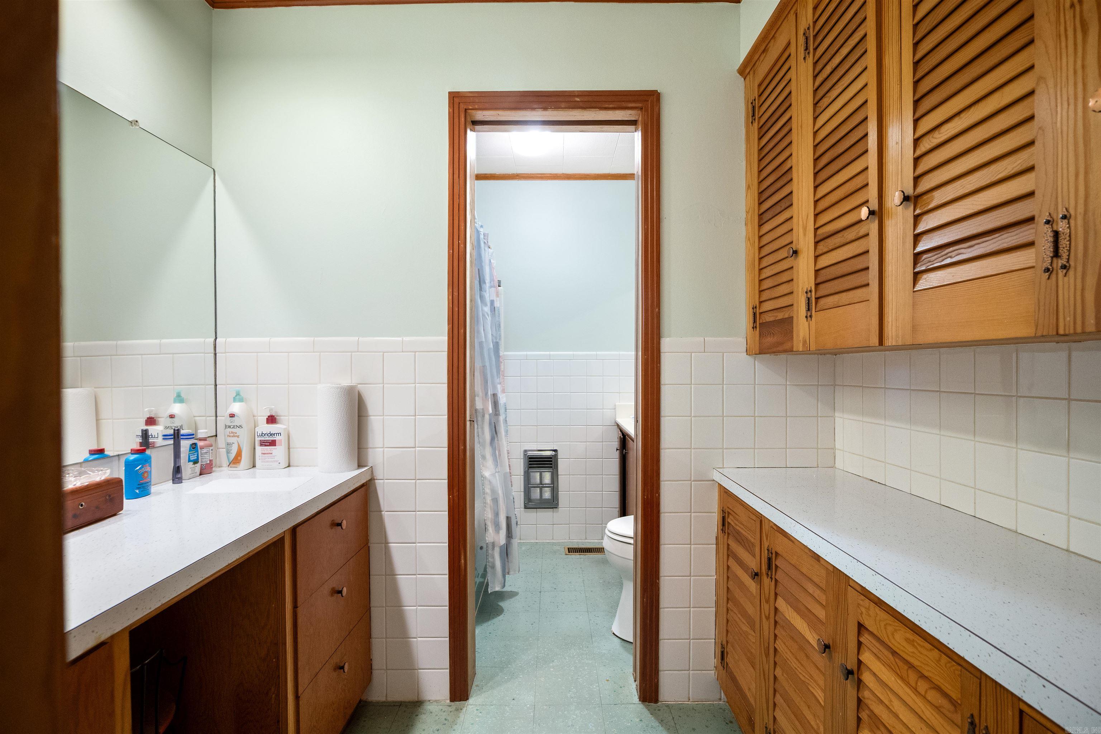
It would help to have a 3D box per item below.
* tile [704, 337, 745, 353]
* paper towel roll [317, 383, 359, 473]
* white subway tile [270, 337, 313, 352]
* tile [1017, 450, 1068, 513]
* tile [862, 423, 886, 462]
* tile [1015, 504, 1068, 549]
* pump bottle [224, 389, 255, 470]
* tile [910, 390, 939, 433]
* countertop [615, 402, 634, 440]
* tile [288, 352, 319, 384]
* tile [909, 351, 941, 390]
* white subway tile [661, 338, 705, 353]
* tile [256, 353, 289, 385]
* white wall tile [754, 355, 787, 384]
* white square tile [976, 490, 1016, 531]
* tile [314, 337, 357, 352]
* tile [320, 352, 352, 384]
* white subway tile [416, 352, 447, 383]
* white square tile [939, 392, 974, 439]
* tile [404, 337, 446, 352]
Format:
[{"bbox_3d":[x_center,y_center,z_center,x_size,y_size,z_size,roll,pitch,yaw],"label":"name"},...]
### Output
[{"bbox_3d":[0.611,-0.076,1.692,0.150,0.051,0.009,0,0,0],"label":"tile"},{"bbox_3d":[-0.708,0.202,1.630,0.125,0.287,0.125,0,0,0],"label":"paper towel roll"},{"bbox_3d":[-0.888,-0.076,1.685,0.149,0.053,0.010,0,0,0],"label":"white subway tile"},{"bbox_3d":[0.984,0.226,0.976,0.009,0.108,0.104,0,0,0],"label":"tile"},{"bbox_3d":[0.984,0.228,1.482,0.009,0.108,0.104,0,0,0],"label":"tile"},{"bbox_3d":[0.983,0.313,0.974,0.010,0.065,0.101,0,0,0],"label":"tile"},{"bbox_3d":[-1.048,0.209,1.652,0.095,0.270,0.063,0,0,0],"label":"pump bottle"},{"bbox_3d":[0.996,0.118,1.296,0.009,0.109,0.102,0,0,0],"label":"tile"},{"bbox_3d":[0.709,0.322,2.890,0.530,0.140,0.800,0,0,0],"label":"countertop"},{"bbox_3d":[-0.853,0.006,1.705,0.109,0.109,0.009,0,0,0],"label":"tile"},{"bbox_3d":[0.984,0.007,1.280,0.009,0.108,0.104,0,0,0],"label":"tile"},{"bbox_3d":[0.459,-0.075,1.702,0.151,0.051,0.009,0,0,0],"label":"white subway tile"},{"bbox_3d":[-0.953,0.006,1.685,0.106,0.106,0.010,0,0,0],"label":"tile"},{"bbox_3d":[0.765,0.007,1.702,0.107,0.109,0.010,0,0,0],"label":"white wall tile"},{"bbox_3d":[0.983,0.314,1.076,0.010,0.065,0.100,0,0,0],"label":"white square tile"},{"bbox_3d":[-0.743,-0.077,1.702,0.151,0.050,0.010,0,0,0],"label":"tile"},{"bbox_3d":[-0.741,0.006,1.692,0.108,0.108,0.009,0,0,0],"label":"tile"},{"bbox_3d":[-0.411,0.005,1.702,0.107,0.107,0.010,0,0,0],"label":"white subway tile"},{"bbox_3d":[0.996,0.118,1.193,0.009,0.109,0.102,0,0,0],"label":"white square tile"},{"bbox_3d":[-0.436,-0.076,1.704,0.152,0.052,0.009,0,0,0],"label":"tile"}]

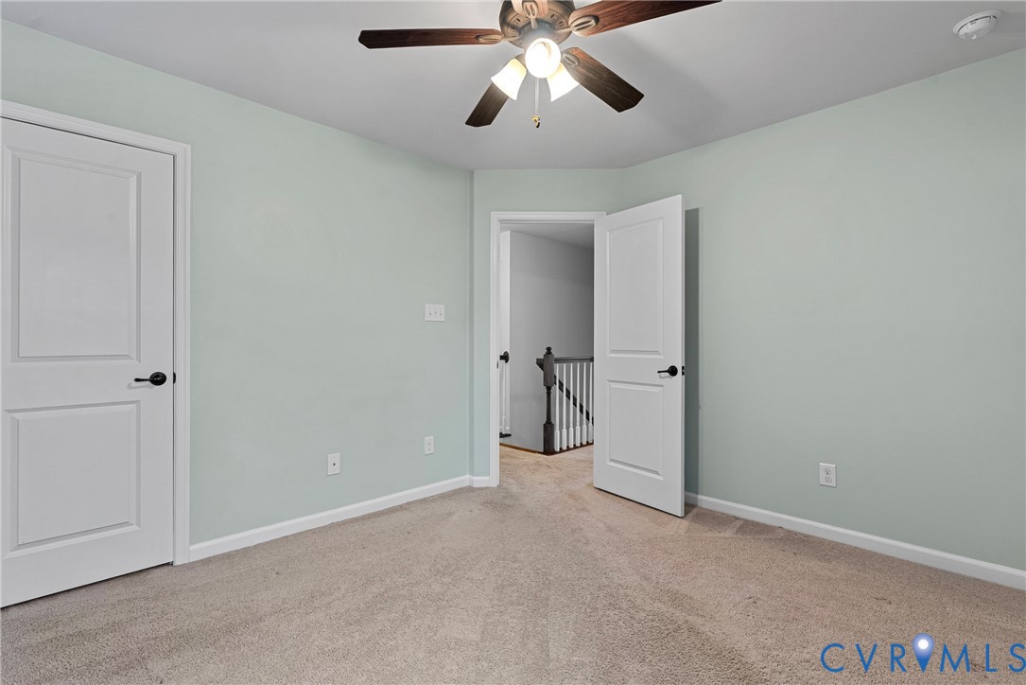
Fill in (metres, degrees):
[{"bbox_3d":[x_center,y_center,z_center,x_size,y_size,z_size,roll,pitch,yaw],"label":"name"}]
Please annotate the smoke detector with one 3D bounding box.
[{"bbox_3d":[1.914,-1.303,1.879,0.142,0.040,0.142,0,0,-45],"label":"smoke detector"}]

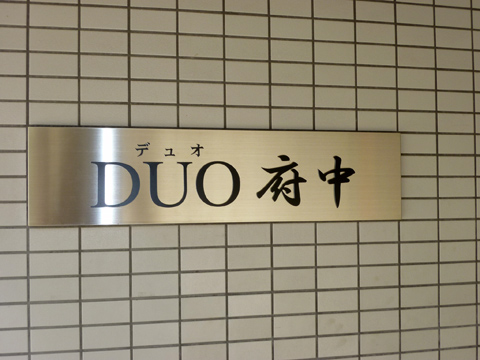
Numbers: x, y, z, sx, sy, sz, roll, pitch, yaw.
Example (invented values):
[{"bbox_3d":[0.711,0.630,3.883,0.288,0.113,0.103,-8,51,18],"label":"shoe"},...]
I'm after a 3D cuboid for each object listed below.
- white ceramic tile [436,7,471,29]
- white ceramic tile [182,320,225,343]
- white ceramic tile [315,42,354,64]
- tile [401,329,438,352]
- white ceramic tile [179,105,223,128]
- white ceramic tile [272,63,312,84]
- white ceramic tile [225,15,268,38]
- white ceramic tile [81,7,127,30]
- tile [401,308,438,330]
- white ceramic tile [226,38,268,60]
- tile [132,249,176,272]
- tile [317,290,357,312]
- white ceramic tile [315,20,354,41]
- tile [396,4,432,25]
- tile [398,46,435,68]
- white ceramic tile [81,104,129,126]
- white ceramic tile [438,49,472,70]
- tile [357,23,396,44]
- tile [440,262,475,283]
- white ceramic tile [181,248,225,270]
[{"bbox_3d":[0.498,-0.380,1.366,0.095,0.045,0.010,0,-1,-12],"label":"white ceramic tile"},{"bbox_3d":[-0.078,0.318,1.225,0.095,0.045,0.008,0,-2,-13],"label":"white ceramic tile"},{"bbox_3d":[0.210,-0.283,1.306,0.095,0.045,0.008,0,-1,-13],"label":"white ceramic tile"},{"bbox_3d":[0.411,0.366,1.332,0.095,0.045,0.008,0,-2,-13],"label":"tile"},{"bbox_3d":[-0.081,-0.133,1.237,0.095,0.045,0.008,0,-2,-13],"label":"white ceramic tile"},{"bbox_3d":[0.113,-0.233,1.283,0.096,0.045,0.009,0,-2,-13],"label":"white ceramic tile"},{"bbox_3d":[0.015,-0.333,1.263,0.095,0.045,0.008,0,-1,-13],"label":"white ceramic tile"},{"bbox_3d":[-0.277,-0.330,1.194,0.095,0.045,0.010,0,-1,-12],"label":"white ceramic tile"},{"bbox_3d":[0.411,0.316,1.336,0.095,0.045,0.008,0,-2,-13],"label":"tile"},{"bbox_3d":[0.015,-0.282,1.262,0.095,0.045,0.008,0,-1,-13],"label":"white ceramic tile"},{"bbox_3d":[-0.176,0.168,1.206,0.095,0.045,0.008,0,-2,-13],"label":"tile"},{"bbox_3d":[0.215,0.267,1.292,0.096,0.045,0.009,0,-2,-13],"label":"tile"},{"bbox_3d":[0.211,-0.333,1.307,0.095,0.045,0.008,0,-1,-13],"label":"white ceramic tile"},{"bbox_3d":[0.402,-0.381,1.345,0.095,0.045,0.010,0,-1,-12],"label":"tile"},{"bbox_3d":[0.406,-0.283,1.349,0.095,0.045,0.008,0,-2,-13],"label":"tile"},{"bbox_3d":[-0.276,-0.132,1.192,0.095,0.045,0.008,0,-2,-13],"label":"white ceramic tile"},{"bbox_3d":[0.503,-0.284,1.373,0.095,0.045,0.008,0,-2,-13],"label":"white ceramic tile"},{"bbox_3d":[0.307,-0.333,1.329,0.095,0.045,0.008,0,-2,-13],"label":"tile"},{"bbox_3d":[0.508,0.216,1.359,0.095,0.045,0.008,0,-1,-13],"label":"tile"},{"bbox_3d":[-0.079,0.168,1.228,0.095,0.045,0.008,0,-2,-13],"label":"white ceramic tile"}]

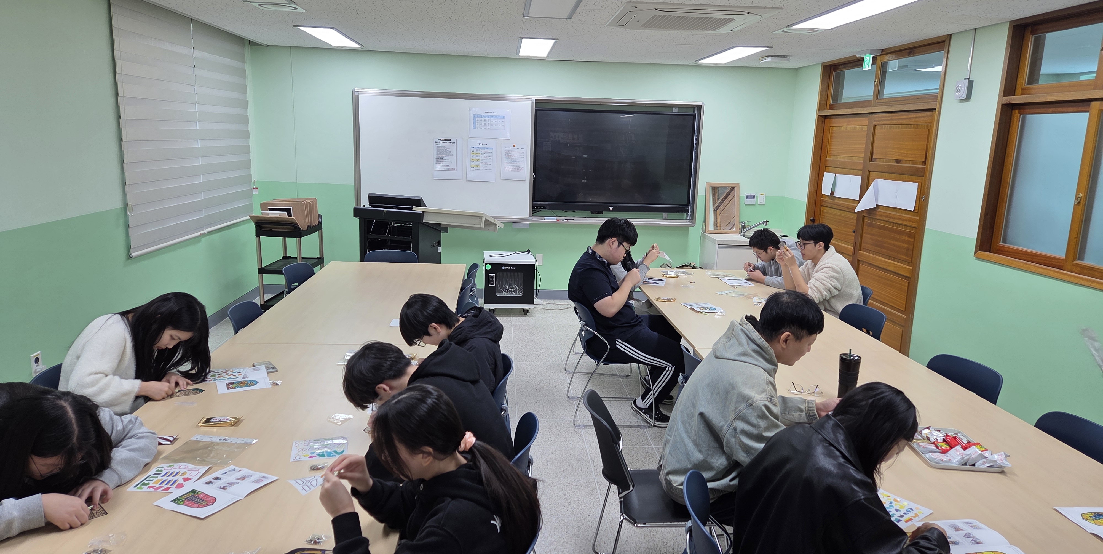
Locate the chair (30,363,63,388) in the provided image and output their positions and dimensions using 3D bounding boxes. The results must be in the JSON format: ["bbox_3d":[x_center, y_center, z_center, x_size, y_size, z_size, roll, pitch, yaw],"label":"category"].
[{"bbox_3d":[-1.815,0.767,3.095,0.540,0.790,0.540,2,11,-1],"label":"chair"}]

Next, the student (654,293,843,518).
[{"bbox_3d":[0.806,0.667,2.869,0.800,1.260,0.540,1,11,-4],"label":"student"}]

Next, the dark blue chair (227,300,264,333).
[{"bbox_3d":[-1.560,0.555,4.233,0.540,0.790,0.540,1,11,-6],"label":"dark blue chair"}]

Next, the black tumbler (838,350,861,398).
[{"bbox_3d":[1.282,0.421,3.159,0.095,0.226,0.095,2,11,0],"label":"black tumbler"}]

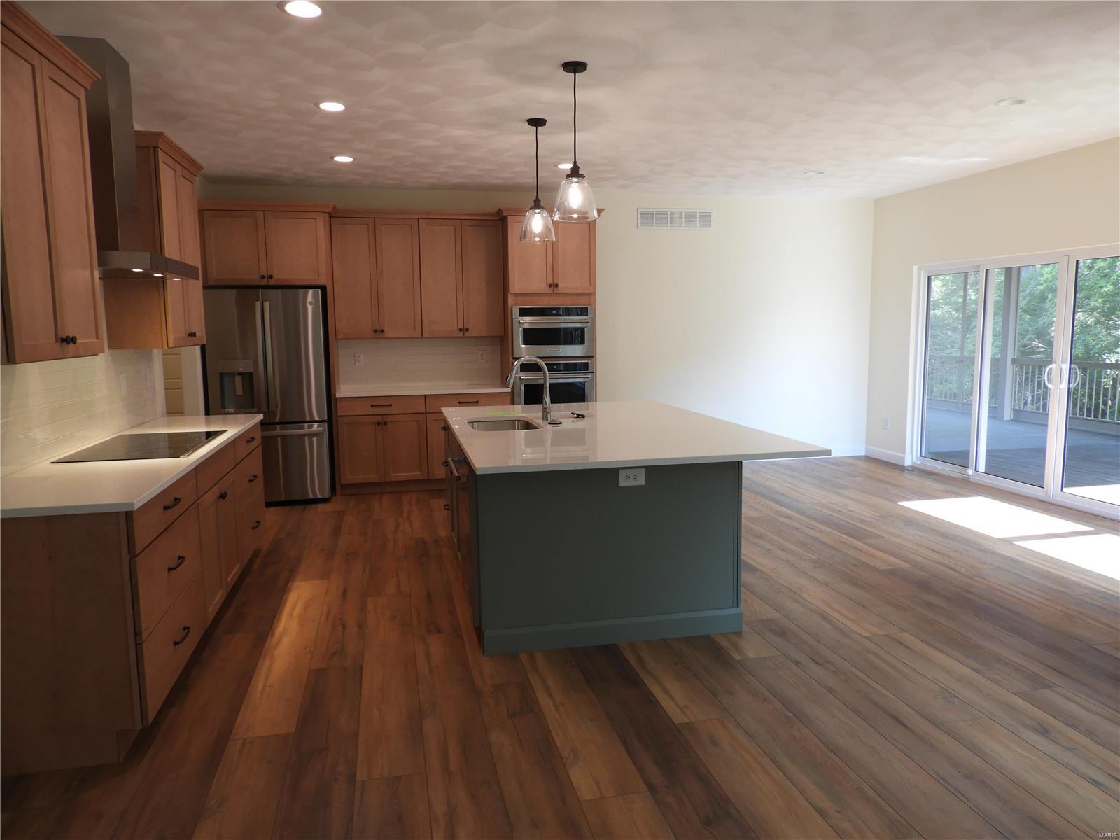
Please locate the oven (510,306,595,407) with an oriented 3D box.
[{"bbox_3d":[-0.109,-0.466,7.357,0.753,1.193,0.610,-2,7,-12],"label":"oven"}]

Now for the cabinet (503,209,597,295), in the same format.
[{"bbox_3d":[-0.129,-1.537,7.271,0.810,0.720,0.615,-2,7,-12],"label":"cabinet"}]

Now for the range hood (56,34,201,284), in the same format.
[{"bbox_3d":[-2.082,-1.192,3.639,0.495,1.013,0.895,-2,7,-12],"label":"range hood"}]

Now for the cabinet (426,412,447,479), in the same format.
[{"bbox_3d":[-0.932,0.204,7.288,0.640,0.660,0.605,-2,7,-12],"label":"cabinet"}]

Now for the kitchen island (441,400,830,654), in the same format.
[{"bbox_3d":[0.191,0.475,4.513,1.573,0.908,2.410,-2,7,-12],"label":"kitchen island"}]

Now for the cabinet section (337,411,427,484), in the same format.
[{"bbox_3d":[-1.617,0.217,7.155,0.752,0.609,0.582,-2,7,-12],"label":"cabinet section"}]

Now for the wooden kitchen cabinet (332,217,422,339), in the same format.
[{"bbox_3d":[-1.668,-1.287,7.128,0.757,1.066,0.320,-2,7,-12],"label":"wooden kitchen cabinet"}]

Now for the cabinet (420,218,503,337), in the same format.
[{"bbox_3d":[-0.928,-1.313,7.286,0.757,1.063,0.320,-2,7,-12],"label":"cabinet"}]

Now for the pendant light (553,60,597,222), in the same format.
[{"bbox_3d":[0.077,-1.374,3.872,0.230,0.738,0.230,0,7,0],"label":"pendant light"}]

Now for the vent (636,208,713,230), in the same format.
[{"bbox_3d":[1.171,-2.023,7.805,0.809,0.201,0.025,-2,7,-12],"label":"vent"}]

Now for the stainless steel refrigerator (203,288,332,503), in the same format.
[{"bbox_3d":[-2.472,-0.216,6.752,0.905,1.785,0.860,-2,7,-12],"label":"stainless steel refrigerator"}]

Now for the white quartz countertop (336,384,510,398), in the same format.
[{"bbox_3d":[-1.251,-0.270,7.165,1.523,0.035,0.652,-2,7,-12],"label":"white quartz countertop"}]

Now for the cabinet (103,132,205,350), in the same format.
[{"bbox_3d":[-2.361,-0.998,4.546,0.365,1.128,0.930,-2,7,-12],"label":"cabinet"}]

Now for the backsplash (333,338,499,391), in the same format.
[{"bbox_3d":[-1.325,-0.558,7.446,1.520,0.463,0.020,-2,7,-12],"label":"backsplash"}]

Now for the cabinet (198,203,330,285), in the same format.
[{"bbox_3d":[-2.493,-1.488,6.752,1.060,0.665,0.651,-2,7,-12],"label":"cabinet"}]

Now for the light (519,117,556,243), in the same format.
[{"bbox_3d":[-0.144,-1.503,4.904,0.222,0.735,0.222,-2,7,-12],"label":"light"}]

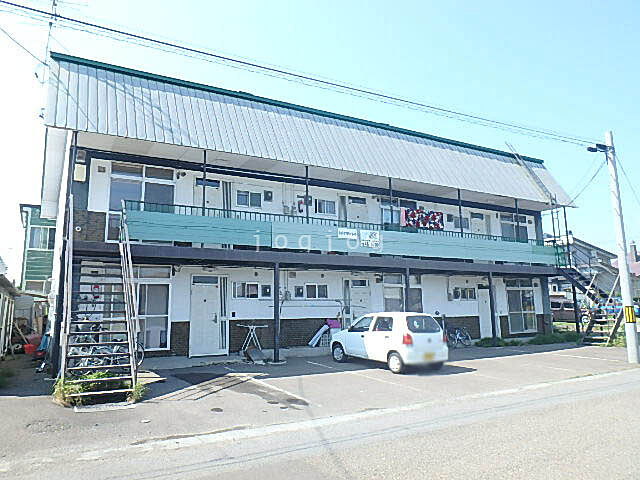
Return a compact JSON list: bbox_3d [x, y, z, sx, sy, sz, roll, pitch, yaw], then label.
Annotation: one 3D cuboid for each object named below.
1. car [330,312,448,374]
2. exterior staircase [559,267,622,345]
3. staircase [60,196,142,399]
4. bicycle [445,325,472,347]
[{"bbox_3d":[1.753,2.699,13.152,1.475,1.450,3.395,5,-9,-33],"label":"car"},{"bbox_3d":[10.774,2.577,19.003,2.300,3.000,2.400,4,-8,-29],"label":"exterior staircase"},{"bbox_3d":[-4.619,0.912,10.098,1.200,4.200,3.300,4,-8,-29],"label":"staircase"},{"bbox_3d":[5.278,3.613,17.977,1.500,0.870,0.500,5,-9,-35],"label":"bicycle"}]

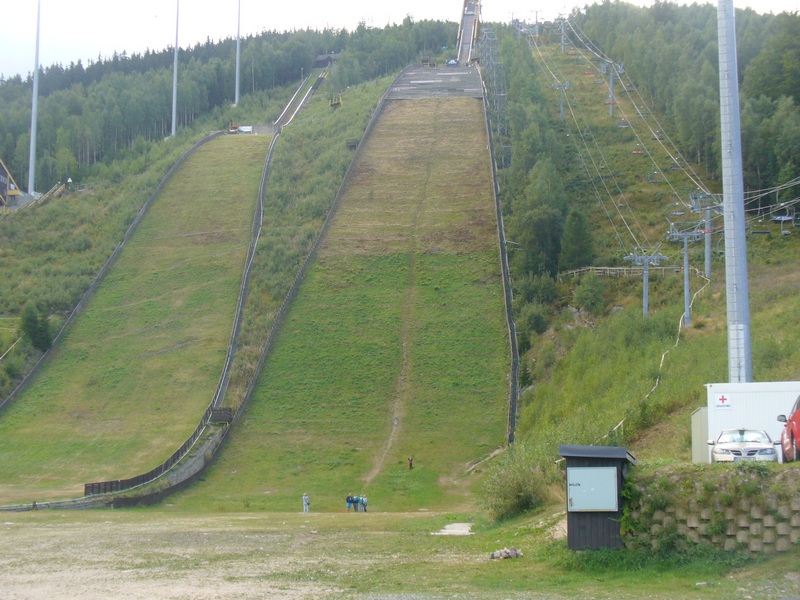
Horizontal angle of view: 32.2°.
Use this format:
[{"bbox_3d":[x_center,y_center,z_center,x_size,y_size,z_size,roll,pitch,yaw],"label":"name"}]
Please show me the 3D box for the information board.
[{"bbox_3d":[4.132,4.059,29.738,1.060,0.940,0.080,-2,-9,13],"label":"information board"}]

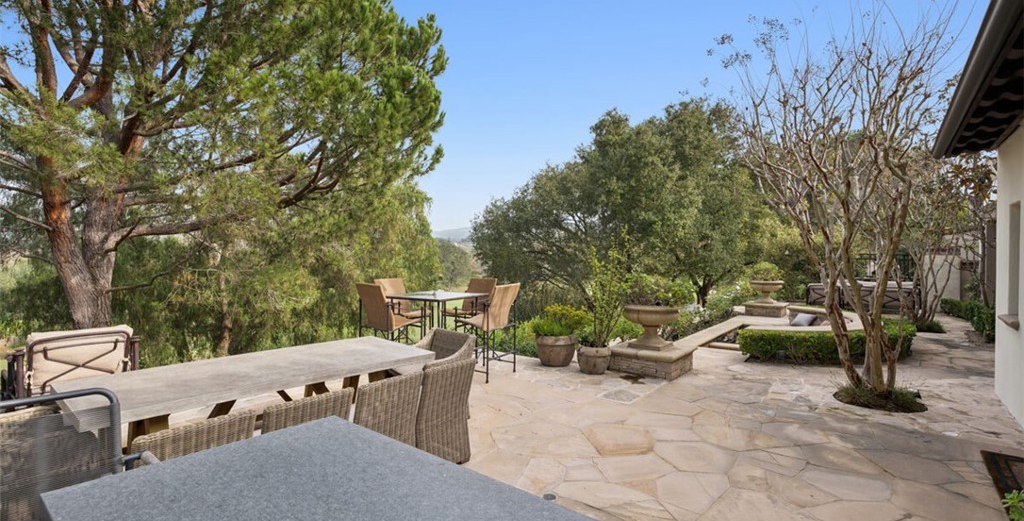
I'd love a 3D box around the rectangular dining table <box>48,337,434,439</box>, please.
[{"bbox_3d":[-1.910,1.217,3.683,1.047,0.755,2.455,1,1,39],"label":"rectangular dining table"}]

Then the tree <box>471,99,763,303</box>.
[{"bbox_3d":[3.400,-1.780,14.981,9.300,6.900,8.300,0,1,0],"label":"tree"}]

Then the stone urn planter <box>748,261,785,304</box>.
[{"bbox_3d":[6.100,0.530,10.950,0.760,1.000,0.760,0,0,40],"label":"stone urn planter"}]

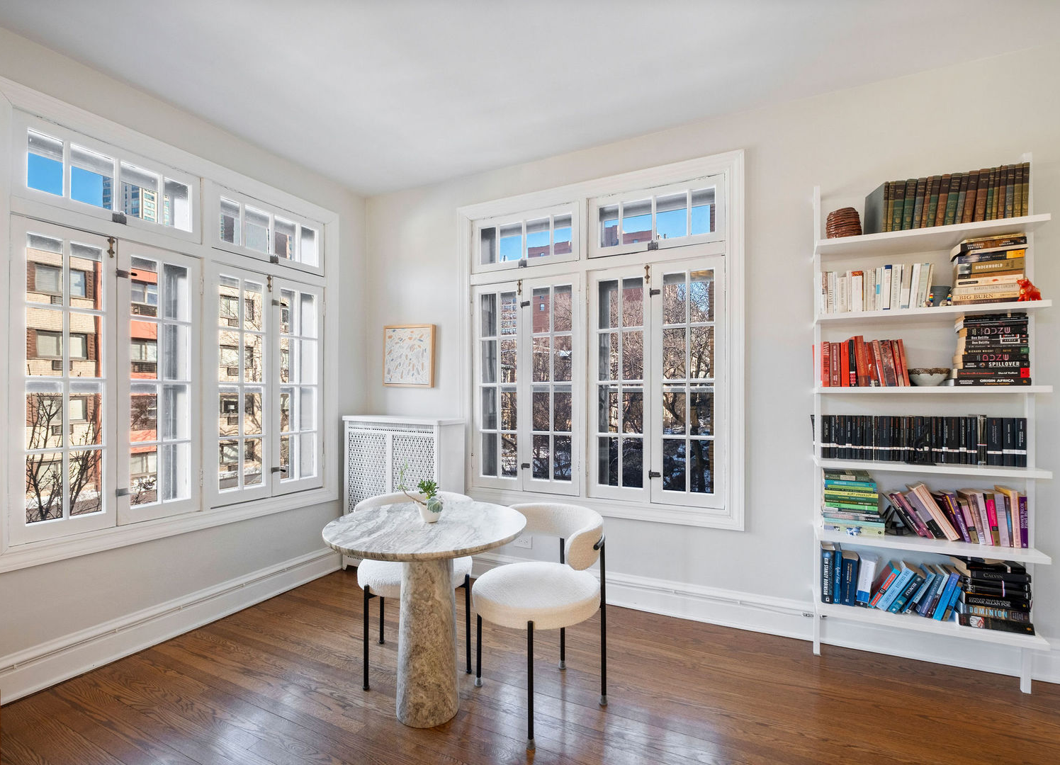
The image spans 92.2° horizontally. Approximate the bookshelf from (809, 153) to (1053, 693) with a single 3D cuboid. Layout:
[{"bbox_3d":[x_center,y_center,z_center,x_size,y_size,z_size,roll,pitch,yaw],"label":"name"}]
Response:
[{"bbox_3d":[1.743,0.176,2.315,0.810,2.310,0.405,-1,-1,26],"label":"bookshelf"}]

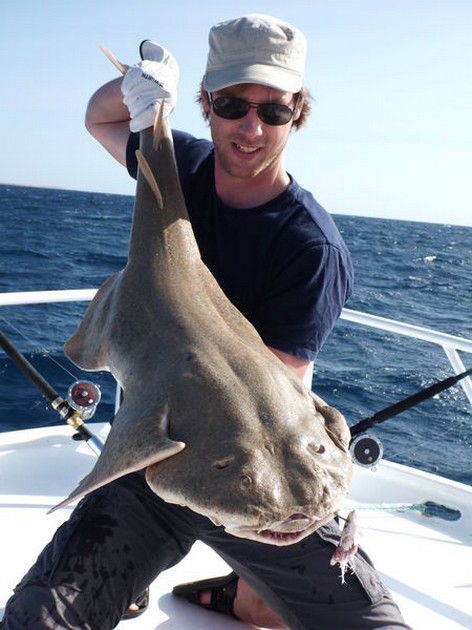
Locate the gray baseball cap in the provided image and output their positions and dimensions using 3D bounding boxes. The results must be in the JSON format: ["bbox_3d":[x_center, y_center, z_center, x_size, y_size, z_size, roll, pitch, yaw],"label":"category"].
[{"bbox_3d":[0.034,-0.447,1.450,0.175,0.130,0.250,3,18,-2],"label":"gray baseball cap"}]

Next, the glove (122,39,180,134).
[{"bbox_3d":[-0.138,-0.366,1.370,0.098,0.145,0.115,3,13,-1],"label":"glove"}]

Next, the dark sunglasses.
[{"bbox_3d":[0.030,-0.355,1.415,0.142,0.048,0.135,6,25,-4],"label":"dark sunglasses"}]

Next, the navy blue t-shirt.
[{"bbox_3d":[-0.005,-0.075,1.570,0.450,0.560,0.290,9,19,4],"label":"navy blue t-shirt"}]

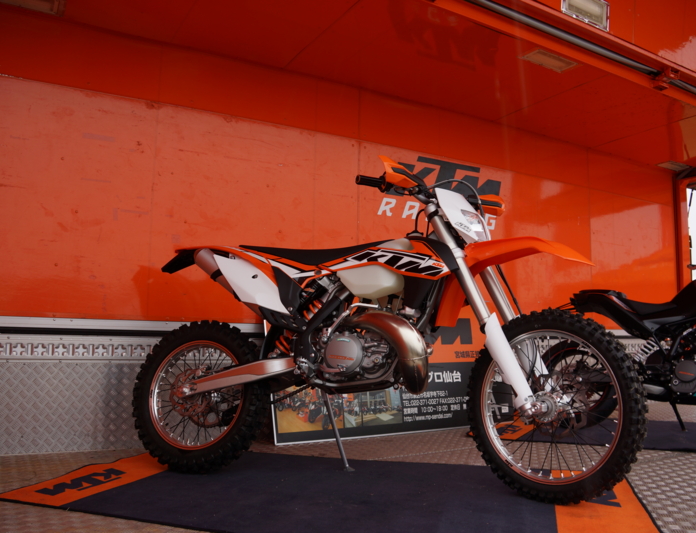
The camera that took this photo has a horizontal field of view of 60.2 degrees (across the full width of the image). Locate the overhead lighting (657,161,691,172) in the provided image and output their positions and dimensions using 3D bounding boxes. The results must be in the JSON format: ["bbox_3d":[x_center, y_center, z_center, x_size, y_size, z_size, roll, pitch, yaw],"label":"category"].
[{"bbox_3d":[3.072,-0.942,5.650,0.345,0.035,0.155,4,-7,-30],"label":"overhead lighting"}]

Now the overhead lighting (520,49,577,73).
[{"bbox_3d":[1.181,-1.206,3.516,0.335,0.035,0.135,4,-7,-30],"label":"overhead lighting"}]

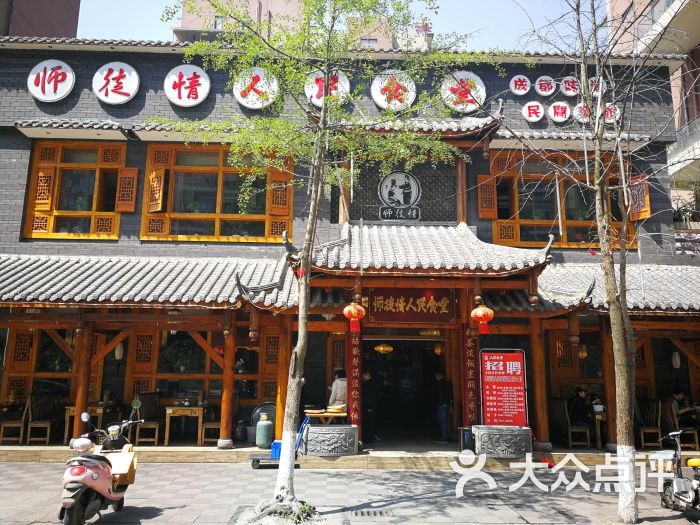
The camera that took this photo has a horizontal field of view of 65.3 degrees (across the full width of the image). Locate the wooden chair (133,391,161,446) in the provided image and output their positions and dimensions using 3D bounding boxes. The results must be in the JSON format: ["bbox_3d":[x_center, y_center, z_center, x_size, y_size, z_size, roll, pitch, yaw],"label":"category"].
[{"bbox_3d":[-4.236,3.320,11.637,0.500,1.050,0.450,1,-11,-2],"label":"wooden chair"}]

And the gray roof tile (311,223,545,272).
[{"bbox_3d":[1.358,-0.390,11.957,5.086,1.646,2.558,1,-11,-2],"label":"gray roof tile"}]

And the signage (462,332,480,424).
[{"bbox_3d":[2.489,2.318,11.163,0.330,2.030,0.090,1,-11,-2],"label":"signage"}]

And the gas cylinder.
[{"bbox_3d":[-1.700,3.346,10.919,0.320,0.680,0.320,1,-11,-2],"label":"gas cylinder"}]

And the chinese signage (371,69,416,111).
[{"bbox_3d":[1.090,-4.266,13.627,1.117,1.119,0.110,1,-11,-2],"label":"chinese signage"}]

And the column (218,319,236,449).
[{"bbox_3d":[-2.449,2.408,11.040,0.294,2.550,0.294,1,-11,-2],"label":"column"}]

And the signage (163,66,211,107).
[{"bbox_3d":[-4.004,-4.335,13.484,1.111,1.120,0.110,1,-11,-2],"label":"signage"}]

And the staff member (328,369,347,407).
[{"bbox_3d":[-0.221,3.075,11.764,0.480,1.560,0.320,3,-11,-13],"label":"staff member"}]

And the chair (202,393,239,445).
[{"bbox_3d":[-2.844,3.391,11.859,0.520,1.020,0.450,1,-11,-2],"label":"chair"}]

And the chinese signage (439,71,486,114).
[{"bbox_3d":[2.835,-4.253,13.702,1.167,1.167,0.120,1,-11,-2],"label":"chinese signage"}]

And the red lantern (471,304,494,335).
[{"bbox_3d":[2.588,1.108,10.632,0.430,0.550,0.430,1,-11,-2],"label":"red lantern"}]

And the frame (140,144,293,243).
[{"bbox_3d":[-3.207,-1.722,13.356,3.629,2.486,0.160,1,-11,-2],"label":"frame"}]

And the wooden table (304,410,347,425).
[{"bbox_3d":[-0.477,3.459,11.191,0.850,0.680,0.650,1,-11,-2],"label":"wooden table"}]

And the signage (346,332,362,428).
[{"bbox_3d":[0.108,2.406,11.087,0.303,2.114,0.100,1,-11,-1],"label":"signage"}]

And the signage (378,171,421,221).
[{"bbox_3d":[1.244,-1.688,13.710,1.060,1.300,0.060,1,-11,-2],"label":"signage"}]

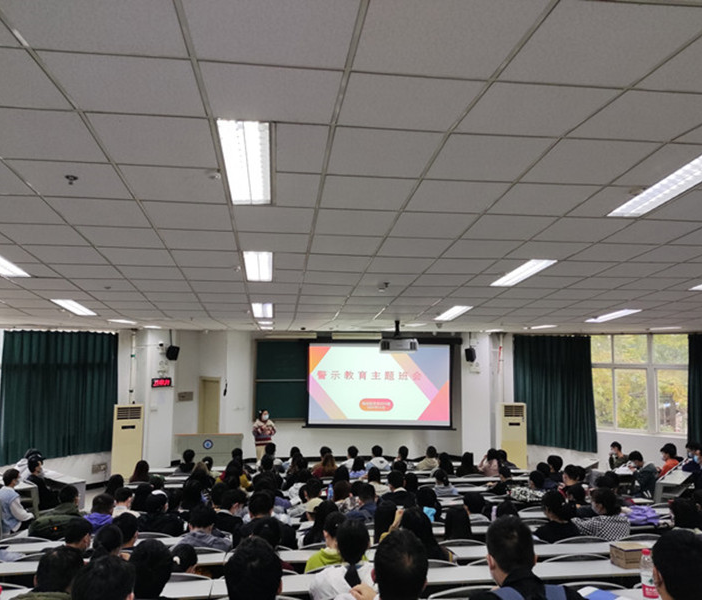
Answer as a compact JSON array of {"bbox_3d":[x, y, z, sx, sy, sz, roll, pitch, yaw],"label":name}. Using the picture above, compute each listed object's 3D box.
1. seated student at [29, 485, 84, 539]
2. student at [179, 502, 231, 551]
[{"bbox_3d":[-2.719,2.353,5.716,0.520,1.220,0.650,0,-5,8],"label":"seated student"},{"bbox_3d":[-1.220,2.235,5.000,0.500,1.160,0.720,1,-5,-5],"label":"student"}]

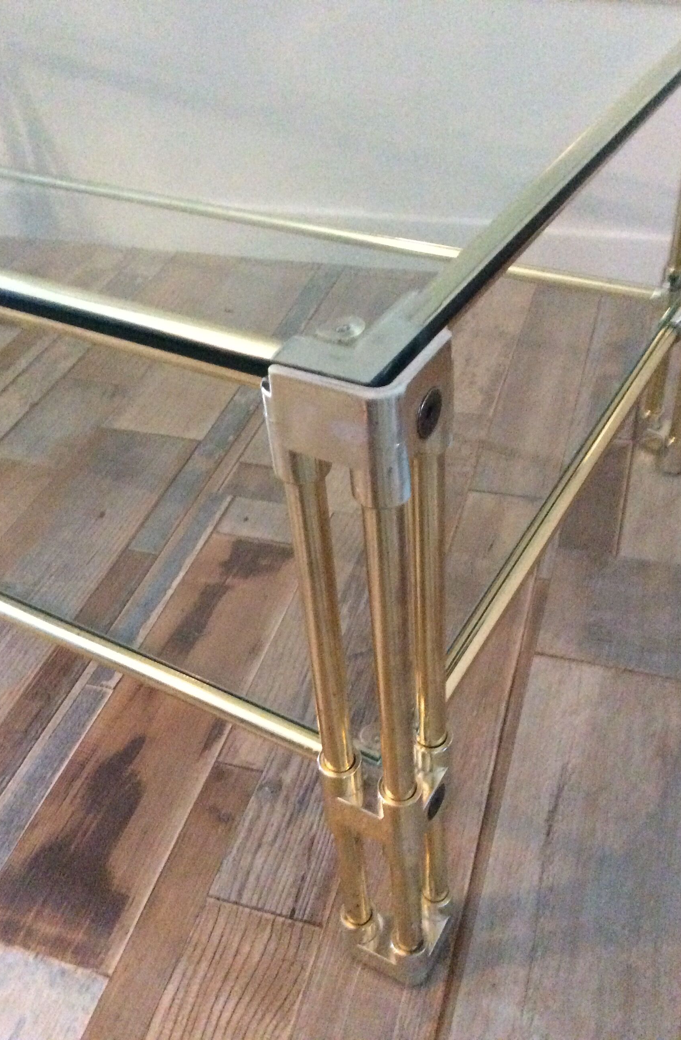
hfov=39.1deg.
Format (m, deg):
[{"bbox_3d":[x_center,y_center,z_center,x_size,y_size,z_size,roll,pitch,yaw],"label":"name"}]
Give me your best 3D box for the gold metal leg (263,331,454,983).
[{"bbox_3d":[0.021,0.099,0.469,0.055,0.420,0.055,18,46,26],"label":"gold metal leg"}]

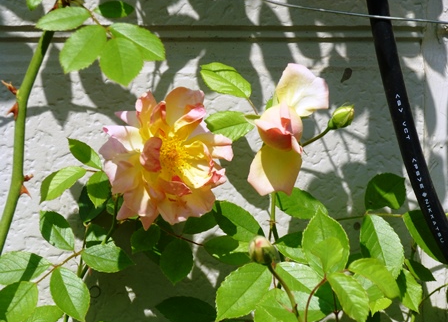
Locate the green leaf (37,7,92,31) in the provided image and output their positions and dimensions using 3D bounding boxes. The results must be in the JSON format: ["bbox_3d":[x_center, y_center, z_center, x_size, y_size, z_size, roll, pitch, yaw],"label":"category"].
[{"bbox_3d":[-0.096,-0.084,1.030,0.034,0.007,0.017,-15,42,0],"label":"green leaf"}]

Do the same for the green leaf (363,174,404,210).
[{"bbox_3d":[0.103,0.020,1.100,0.034,0.025,0.006,-38,0,-25],"label":"green leaf"}]

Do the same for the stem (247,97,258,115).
[{"bbox_3d":[0.018,-0.034,1.060,0.002,0.013,0.002,-30,-9,0],"label":"stem"}]

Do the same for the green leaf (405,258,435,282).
[{"bbox_3d":[0.142,0.079,1.250,0.029,0.012,0.015,38,63,23],"label":"green leaf"}]

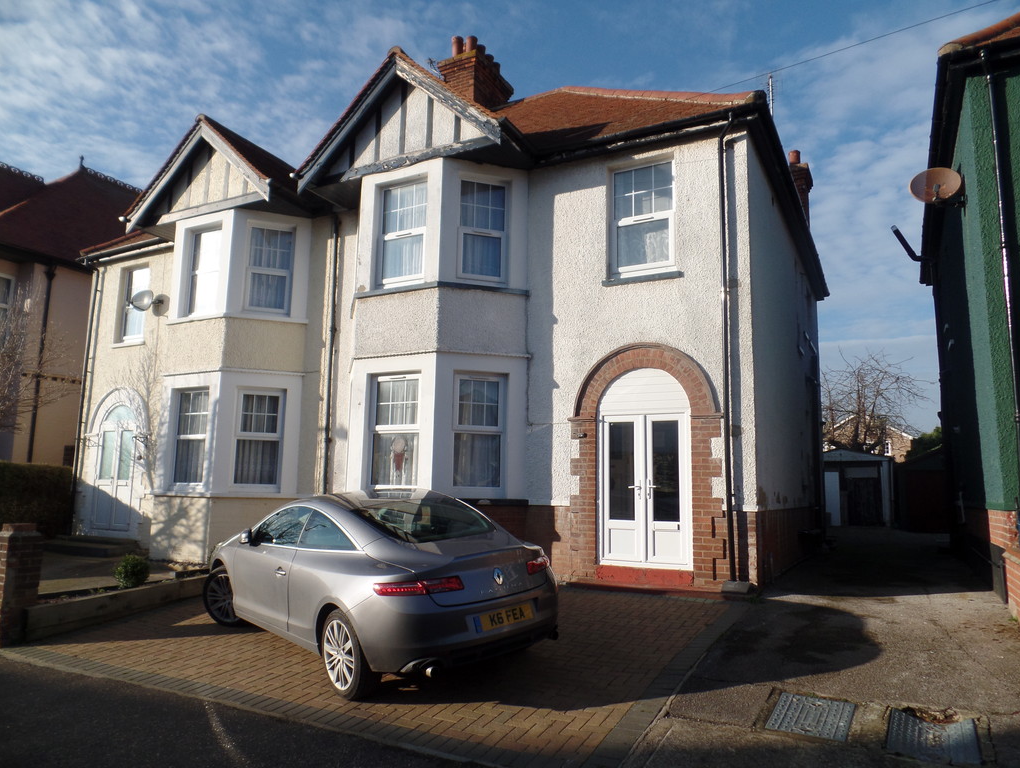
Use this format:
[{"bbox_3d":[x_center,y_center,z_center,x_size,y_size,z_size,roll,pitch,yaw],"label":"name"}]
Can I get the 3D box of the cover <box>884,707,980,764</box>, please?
[{"bbox_3d":[2.583,2.158,4.158,0.455,0.050,0.630,-3,-3,31],"label":"cover"}]

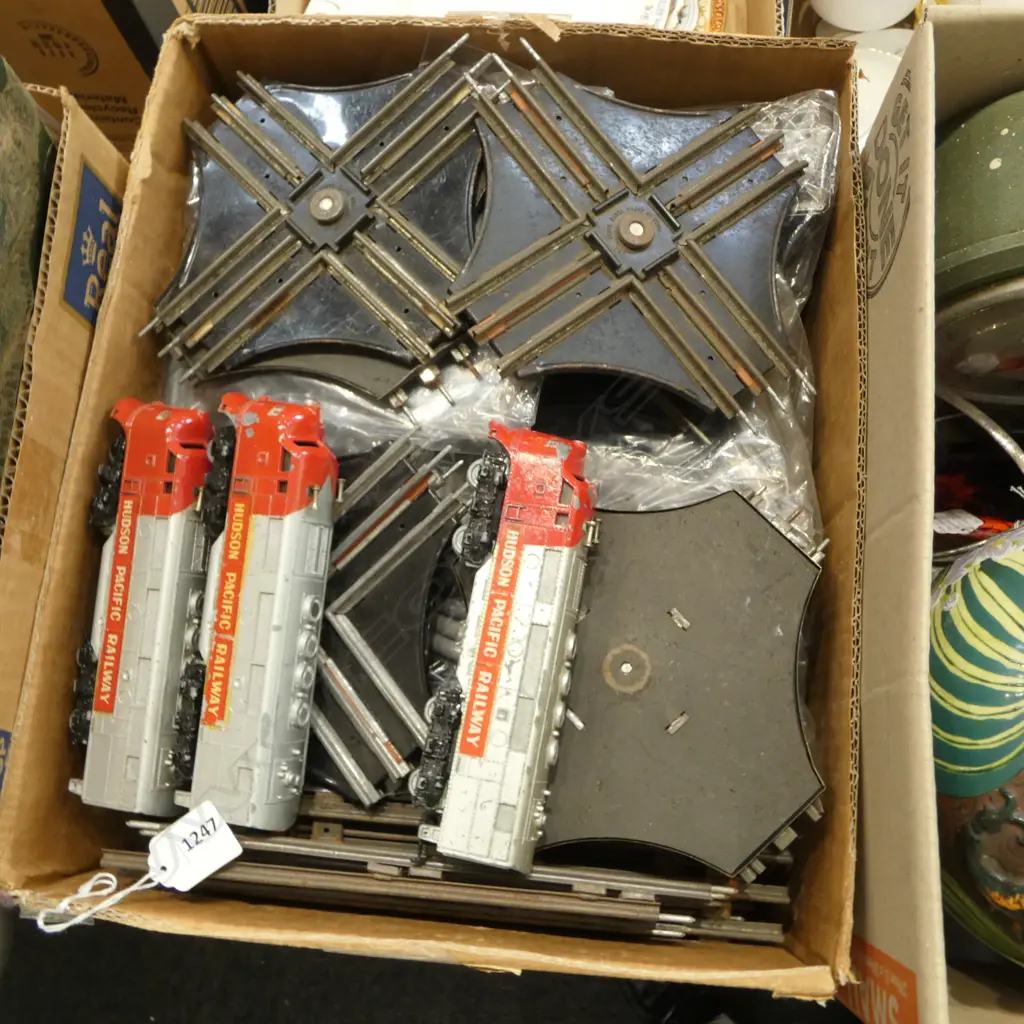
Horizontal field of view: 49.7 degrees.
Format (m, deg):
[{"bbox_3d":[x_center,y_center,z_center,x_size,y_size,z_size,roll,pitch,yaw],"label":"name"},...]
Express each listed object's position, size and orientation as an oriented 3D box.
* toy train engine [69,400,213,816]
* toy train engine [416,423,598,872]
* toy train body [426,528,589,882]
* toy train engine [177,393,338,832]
[{"bbox_3d":[-0.158,0.039,0.487,0.055,0.036,0.175,4,85,25],"label":"toy train engine"},{"bbox_3d":[0.001,0.051,0.456,0.055,0.036,0.175,8,80,17],"label":"toy train engine"},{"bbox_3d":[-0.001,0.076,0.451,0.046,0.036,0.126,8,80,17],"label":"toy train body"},{"bbox_3d":[-0.106,0.039,0.469,0.055,0.036,0.175,5,87,25],"label":"toy train engine"}]

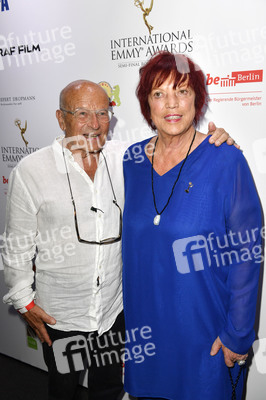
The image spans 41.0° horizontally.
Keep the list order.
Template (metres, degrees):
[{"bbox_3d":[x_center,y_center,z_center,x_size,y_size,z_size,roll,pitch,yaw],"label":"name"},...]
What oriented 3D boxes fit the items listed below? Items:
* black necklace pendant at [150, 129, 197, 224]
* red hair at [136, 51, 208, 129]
[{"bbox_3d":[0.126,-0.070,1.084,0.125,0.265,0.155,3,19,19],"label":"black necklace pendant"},{"bbox_3d":[0.119,-0.333,1.070,0.210,0.225,0.215,-3,18,9],"label":"red hair"}]

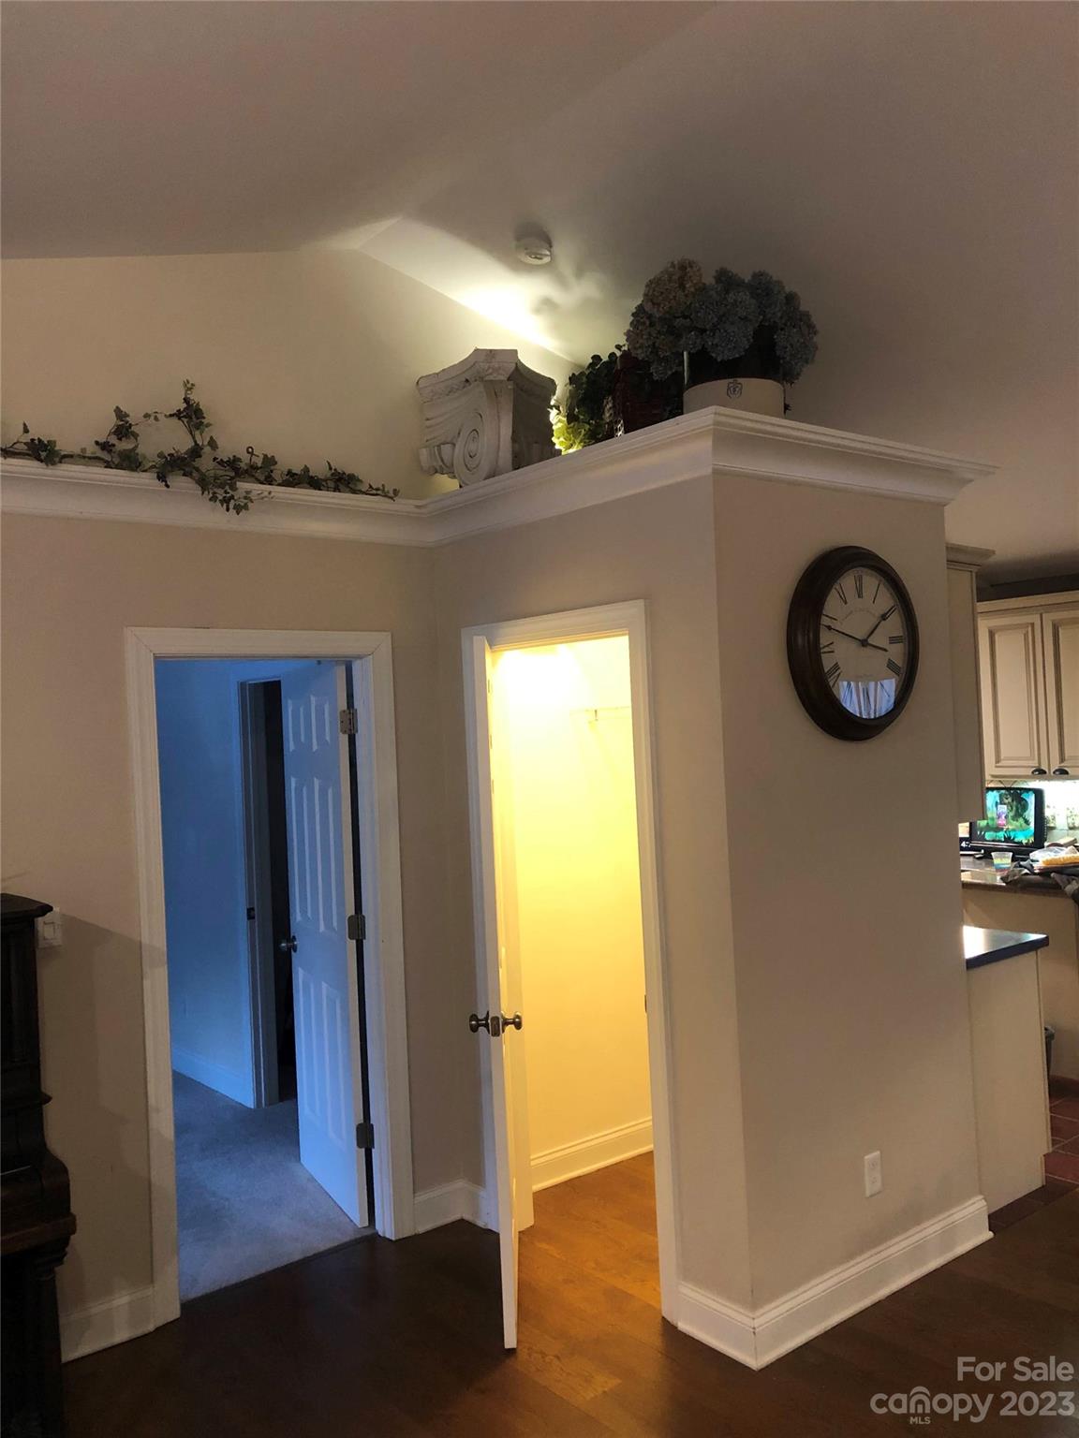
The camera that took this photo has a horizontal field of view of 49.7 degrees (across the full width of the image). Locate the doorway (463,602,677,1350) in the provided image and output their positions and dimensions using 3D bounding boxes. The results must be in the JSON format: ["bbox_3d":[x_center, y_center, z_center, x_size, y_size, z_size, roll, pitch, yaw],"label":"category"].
[{"bbox_3d":[-0.057,0.735,3.668,0.575,2.127,0.936,-2,-1,-39],"label":"doorway"}]

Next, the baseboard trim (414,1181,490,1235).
[{"bbox_3d":[-0.316,1.746,4.120,0.225,0.136,0.166,-2,-1,-39],"label":"baseboard trim"}]

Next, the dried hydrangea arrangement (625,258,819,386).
[{"bbox_3d":[0.538,-1.172,3.438,0.570,0.370,0.470,-3,0,10],"label":"dried hydrangea arrangement"}]

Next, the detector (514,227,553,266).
[{"bbox_3d":[-0.020,-1.568,3.911,0.130,0.045,0.130,8,-9,1],"label":"detector"}]

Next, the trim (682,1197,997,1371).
[{"bbox_3d":[0.950,1.687,3.648,1.189,0.136,0.313,-2,-1,-39],"label":"trim"}]

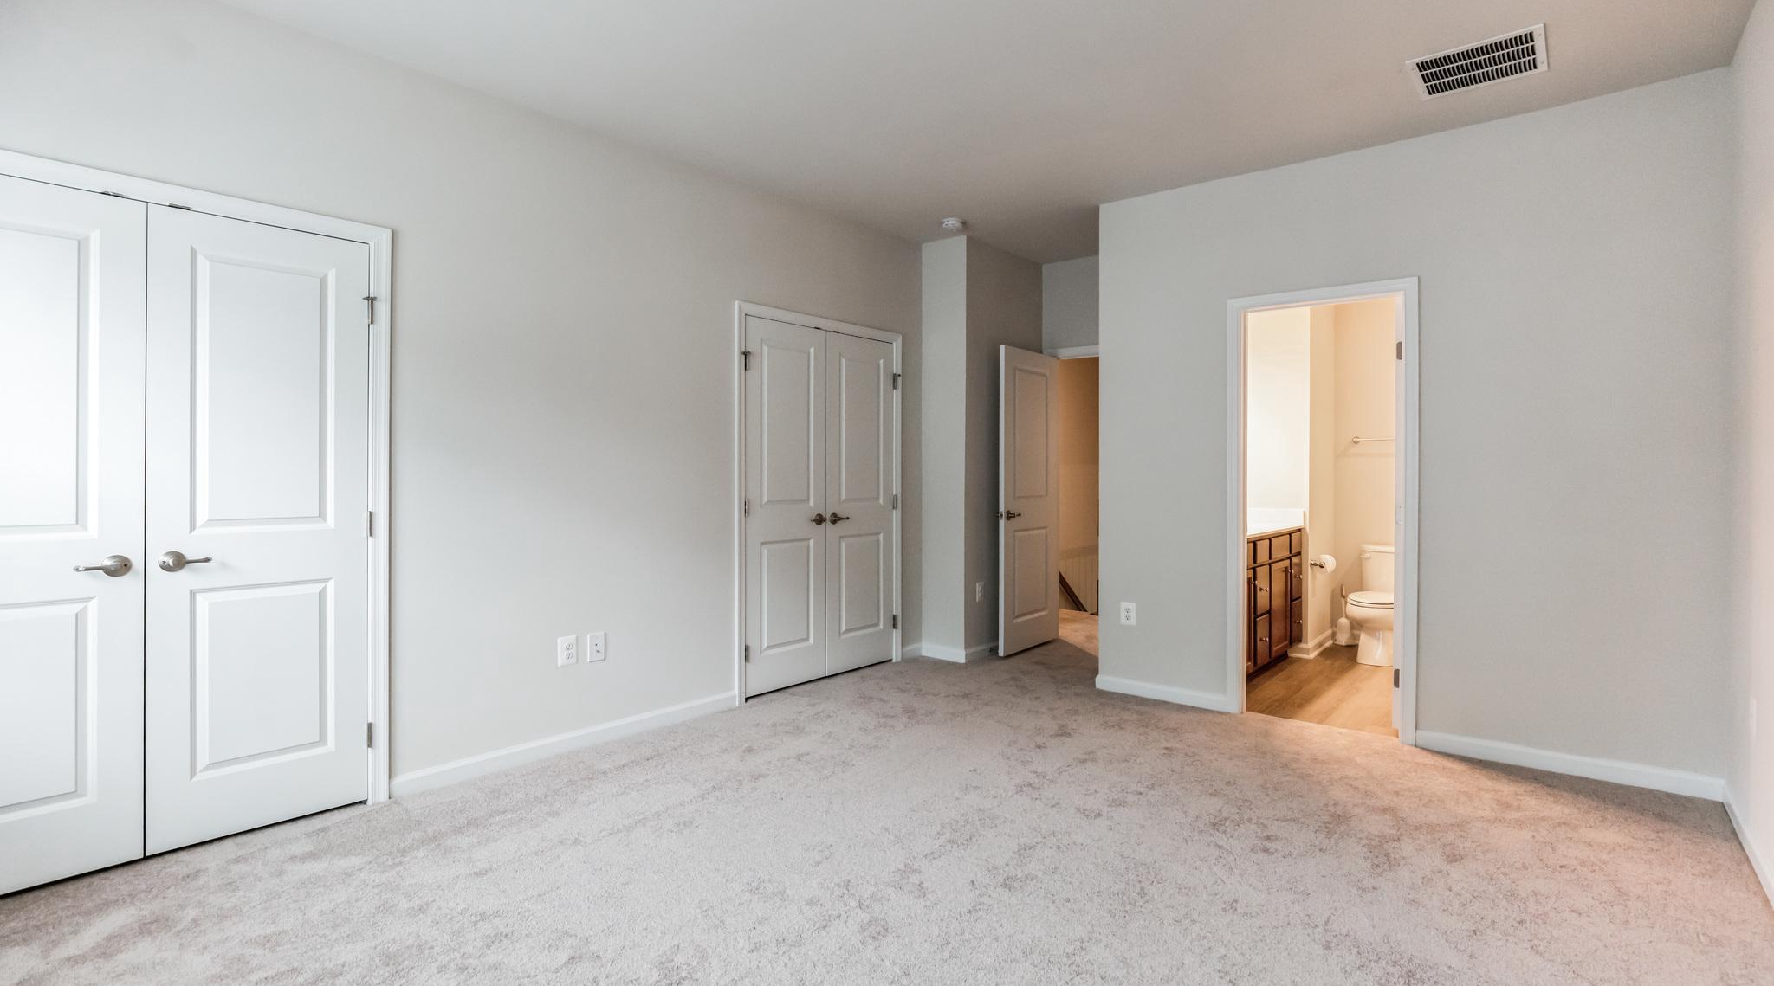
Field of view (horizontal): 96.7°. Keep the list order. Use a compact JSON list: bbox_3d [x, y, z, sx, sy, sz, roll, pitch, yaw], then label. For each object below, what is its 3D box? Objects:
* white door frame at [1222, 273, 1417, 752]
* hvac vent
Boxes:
[{"bbox_3d":[2.089,0.075,3.819,0.810,2.110,0.140,1,1,38],"label":"white door frame"},{"bbox_3d":[2.202,-1.587,2.936,0.395,0.020,0.400,1,1,38],"label":"hvac vent"}]

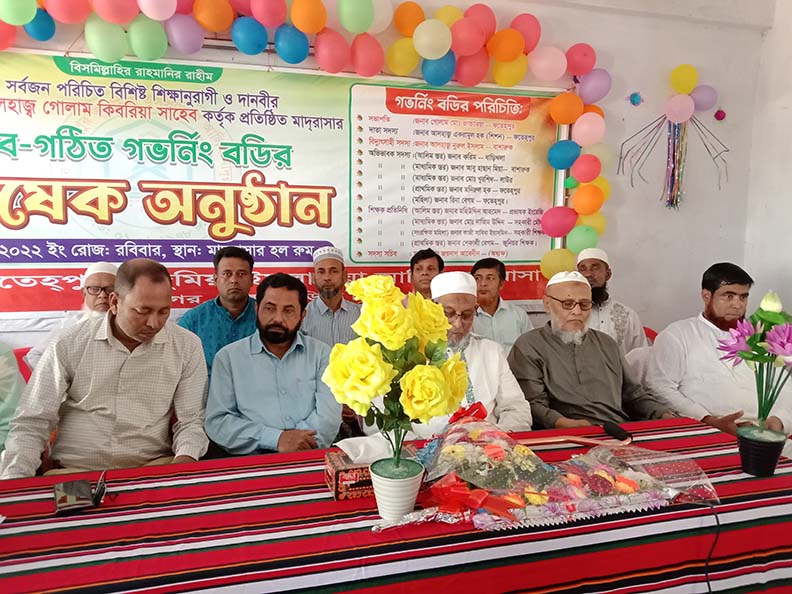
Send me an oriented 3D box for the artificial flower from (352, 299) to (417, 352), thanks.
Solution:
[{"bbox_3d":[-0.025,0.059,1.290,0.135,0.115,0.095,1,8,3],"label":"artificial flower"}]

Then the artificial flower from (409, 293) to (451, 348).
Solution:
[{"bbox_3d":[0.070,0.052,1.330,0.110,0.120,0.090,-4,9,-33],"label":"artificial flower"}]

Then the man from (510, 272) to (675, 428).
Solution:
[{"bbox_3d":[0.666,0.545,2.129,0.570,1.260,0.720,0,8,-9],"label":"man"}]

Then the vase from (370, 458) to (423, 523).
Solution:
[{"bbox_3d":[0.001,0.447,1.380,0.124,0.113,0.124,1,8,0],"label":"vase"}]

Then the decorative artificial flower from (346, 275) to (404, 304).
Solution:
[{"bbox_3d":[-0.046,-0.015,1.340,0.127,0.080,0.110,2,8,9],"label":"decorative artificial flower"}]

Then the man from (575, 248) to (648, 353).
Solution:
[{"bbox_3d":[1.004,0.419,2.919,0.540,1.300,0.700,0,8,-3],"label":"man"}]

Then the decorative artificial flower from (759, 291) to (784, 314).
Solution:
[{"bbox_3d":[1.013,0.015,1.600,0.058,0.064,0.058,4,8,24],"label":"decorative artificial flower"}]

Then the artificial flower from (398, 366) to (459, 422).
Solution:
[{"bbox_3d":[0.068,0.213,1.300,0.125,0.125,0.090,-2,8,-18],"label":"artificial flower"}]

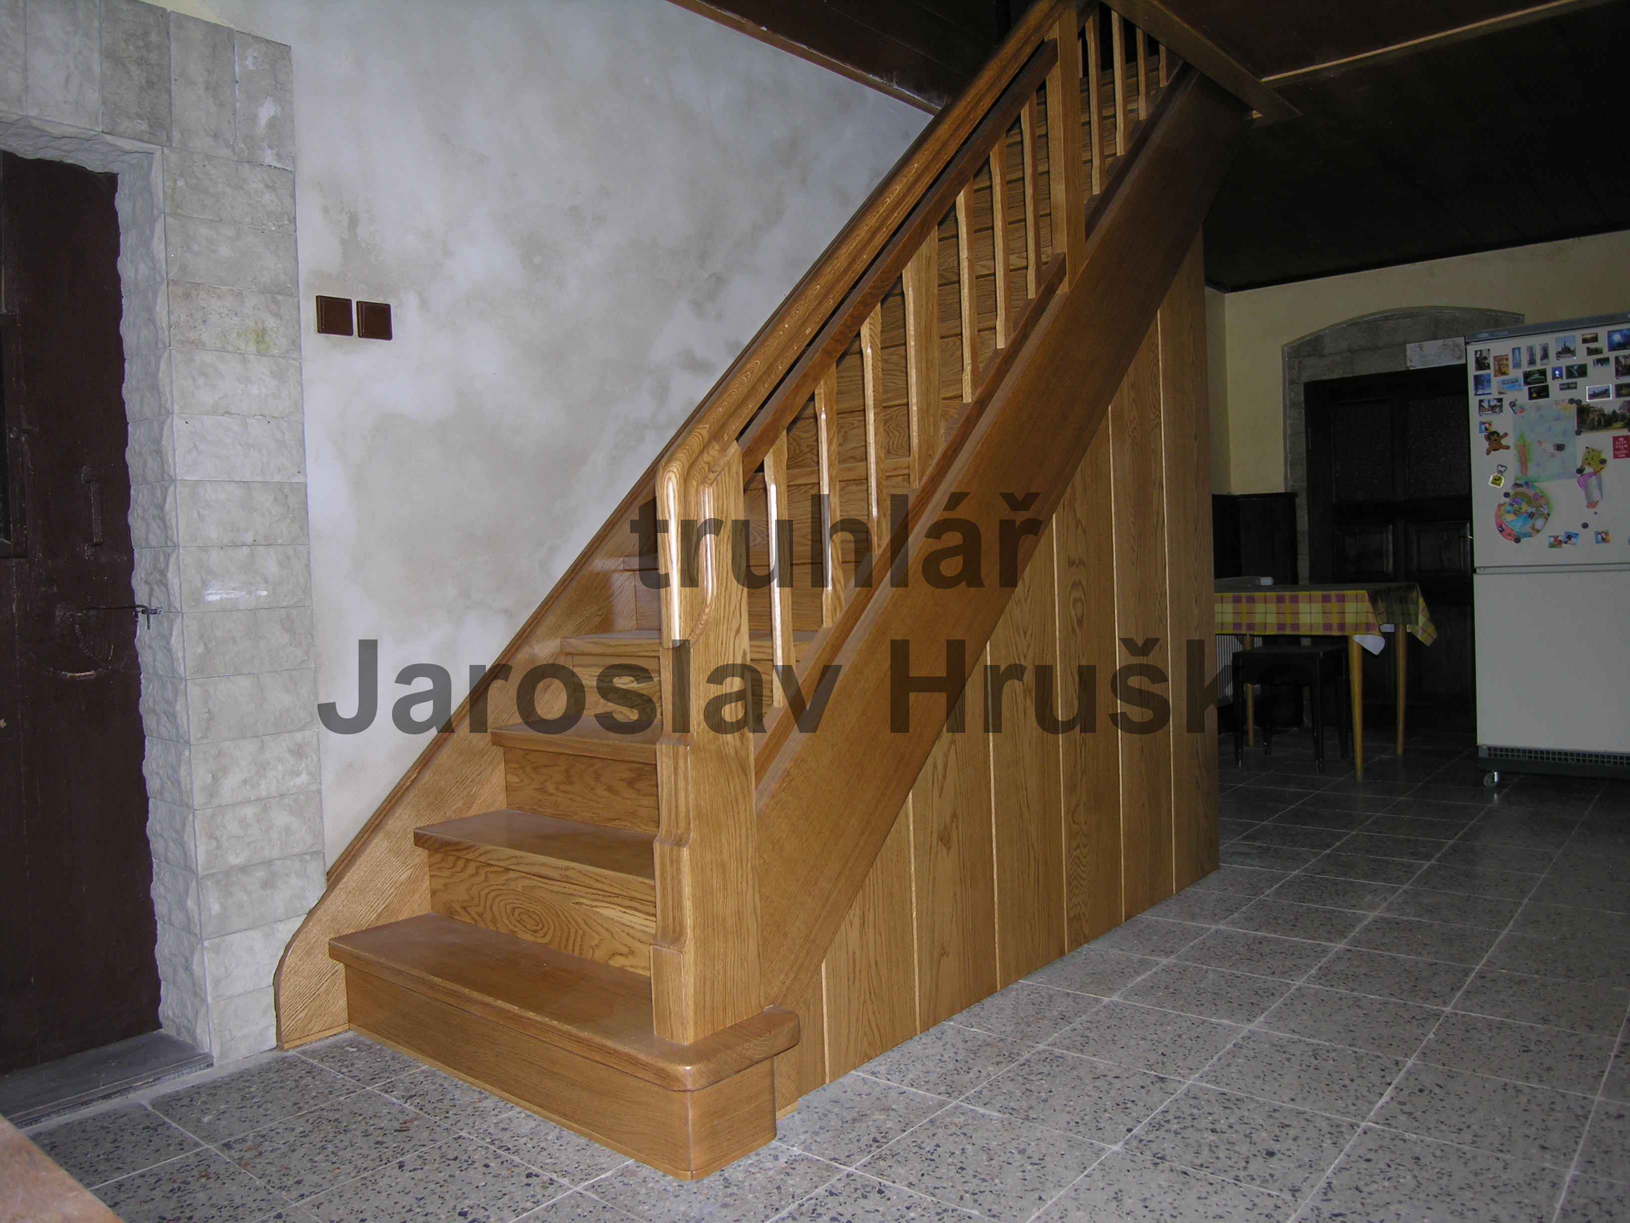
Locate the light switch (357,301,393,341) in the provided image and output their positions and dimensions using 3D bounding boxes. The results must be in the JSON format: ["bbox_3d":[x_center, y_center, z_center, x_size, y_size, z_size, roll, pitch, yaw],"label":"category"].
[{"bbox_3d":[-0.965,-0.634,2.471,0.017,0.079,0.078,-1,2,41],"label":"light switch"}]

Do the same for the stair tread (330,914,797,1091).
[{"bbox_3d":[-0.517,0.697,2.106,1.080,0.042,0.258,-1,2,39],"label":"stair tread"}]

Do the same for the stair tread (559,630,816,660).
[{"bbox_3d":[-0.197,0.076,2.623,0.961,0.037,0.246,-1,2,41],"label":"stair tread"}]

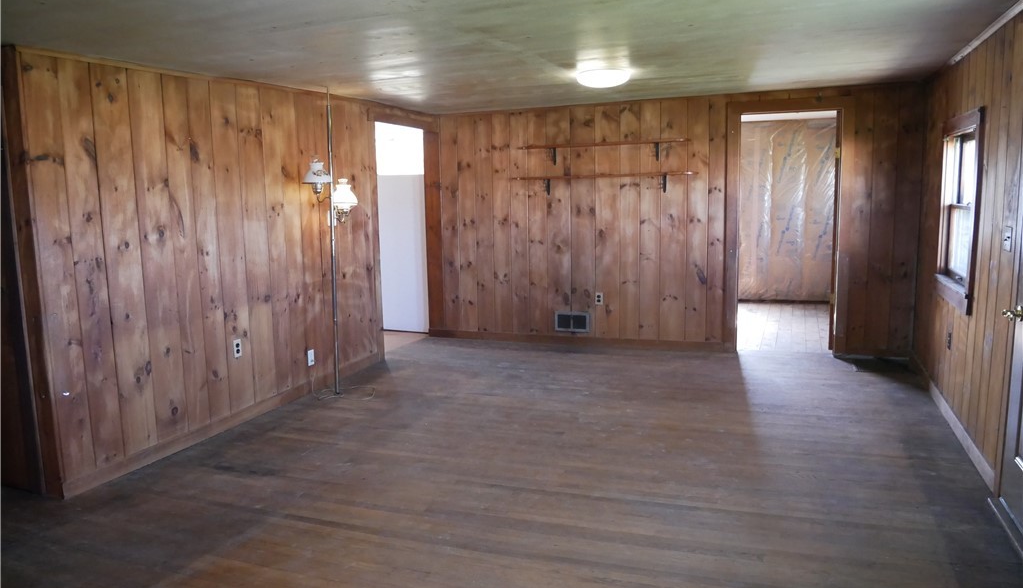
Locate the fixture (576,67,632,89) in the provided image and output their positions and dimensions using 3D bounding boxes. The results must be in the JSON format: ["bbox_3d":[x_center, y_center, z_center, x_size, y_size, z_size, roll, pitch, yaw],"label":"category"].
[{"bbox_3d":[0.636,-1.464,4.878,0.375,0.095,0.375,2,8,22],"label":"fixture"}]

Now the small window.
[{"bbox_3d":[2.702,-0.504,4.256,0.100,1.107,0.924,2,8,22],"label":"small window"}]

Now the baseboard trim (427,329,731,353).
[{"bbox_3d":[0.533,0.448,6.890,3.039,0.085,0.020,2,8,22],"label":"baseboard trim"}]

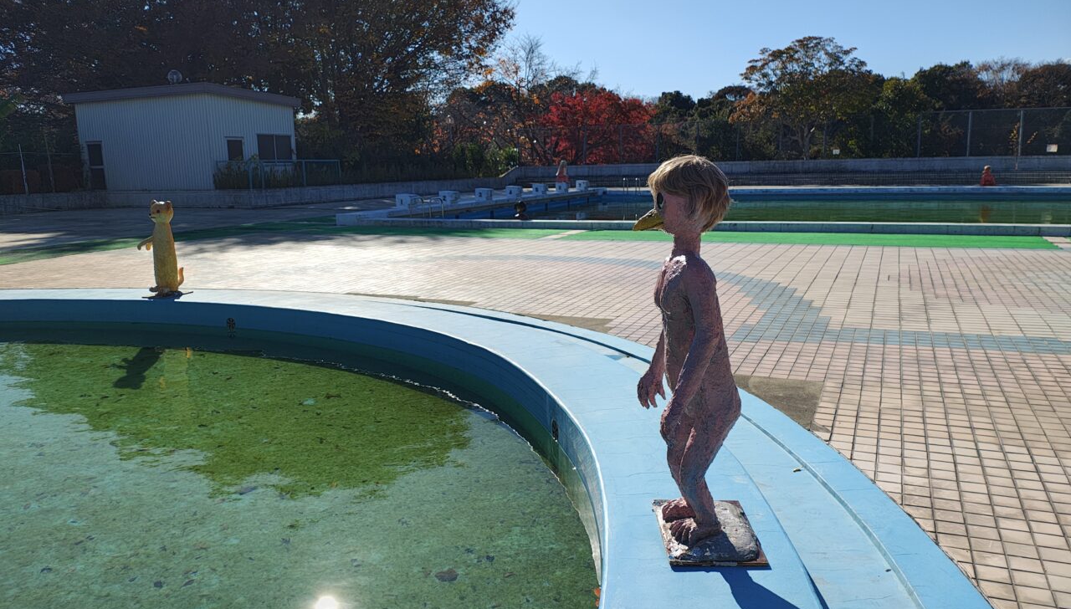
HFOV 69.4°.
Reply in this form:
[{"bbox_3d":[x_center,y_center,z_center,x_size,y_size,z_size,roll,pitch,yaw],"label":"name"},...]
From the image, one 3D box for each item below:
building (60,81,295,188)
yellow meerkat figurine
[{"bbox_3d":[-14.624,-6.767,32.423,8.024,3.810,5.098,3,11,25],"label":"building"},{"bbox_3d":[-4.101,-0.622,8.444,0.290,1.030,0.410,4,11,30],"label":"yellow meerkat figurine"}]

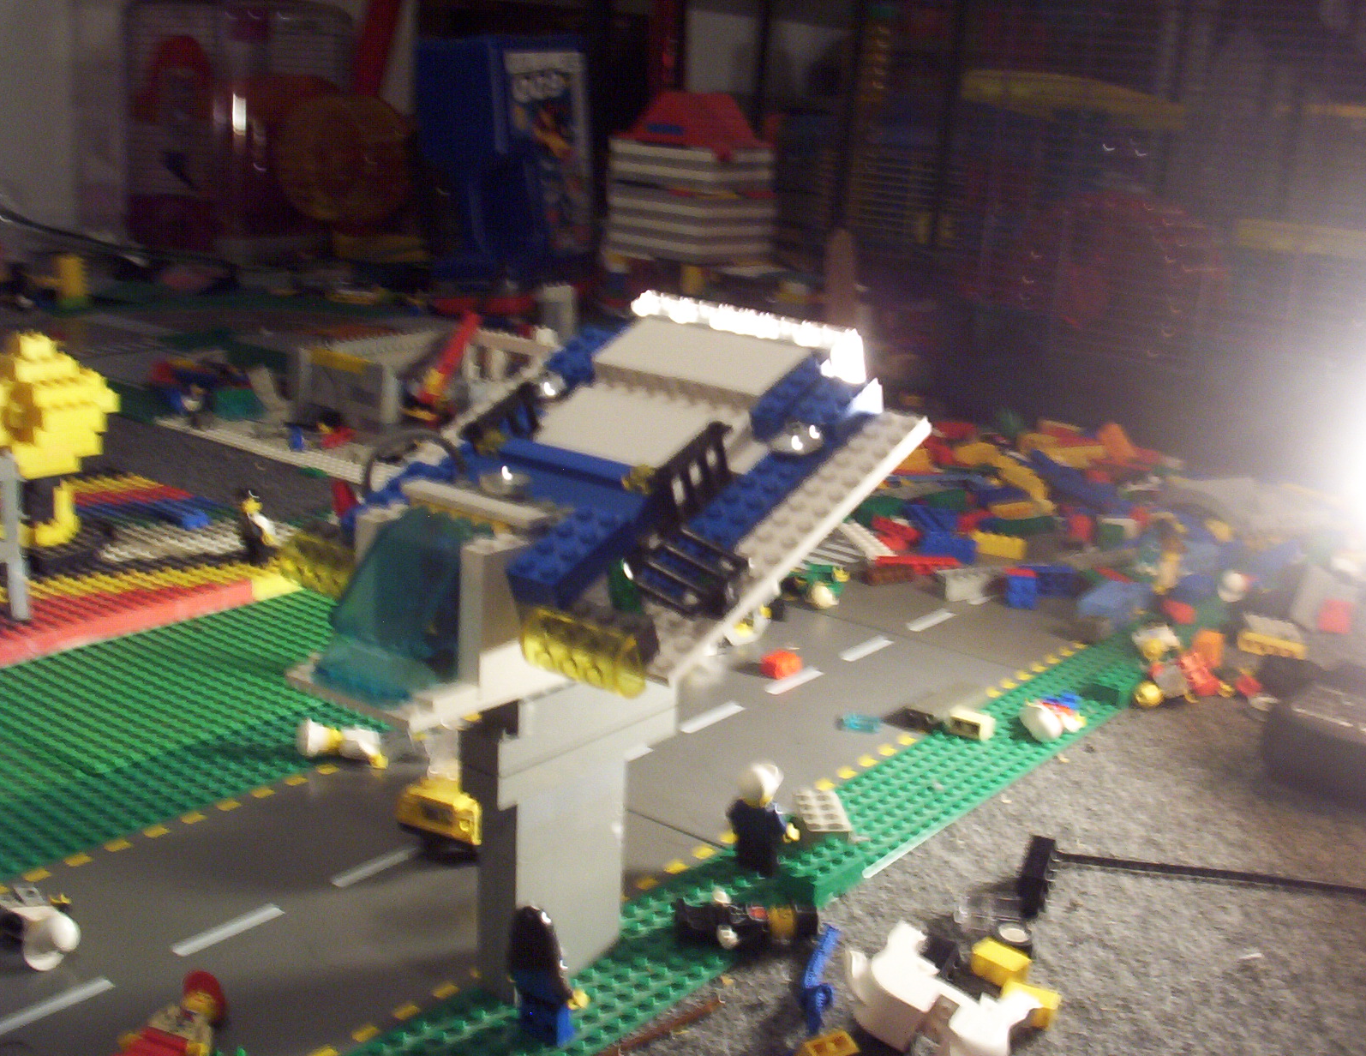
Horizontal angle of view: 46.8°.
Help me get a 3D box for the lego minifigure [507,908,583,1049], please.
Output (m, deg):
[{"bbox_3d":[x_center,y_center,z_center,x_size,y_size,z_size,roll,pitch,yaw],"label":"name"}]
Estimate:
[{"bbox_3d":[-0.039,0.126,0.451,0.024,0.041,0.013,12,18,37],"label":"lego minifigure"}]

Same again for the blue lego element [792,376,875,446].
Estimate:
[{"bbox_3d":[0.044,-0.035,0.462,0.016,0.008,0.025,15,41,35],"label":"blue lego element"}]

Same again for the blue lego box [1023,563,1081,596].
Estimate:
[{"bbox_3d":[0.207,0.031,0.895,0.032,0.015,0.011,1,16,-9],"label":"blue lego box"}]

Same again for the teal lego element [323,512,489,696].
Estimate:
[{"bbox_3d":[-0.077,0.021,0.434,0.034,0.043,0.034,14,18,39],"label":"teal lego element"}]

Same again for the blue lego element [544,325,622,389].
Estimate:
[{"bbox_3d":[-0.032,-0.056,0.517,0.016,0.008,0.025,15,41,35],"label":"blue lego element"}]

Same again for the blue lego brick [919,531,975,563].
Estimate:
[{"bbox_3d":[0.160,0.012,0.959,0.032,0.011,0.016,6,16,17],"label":"blue lego brick"}]

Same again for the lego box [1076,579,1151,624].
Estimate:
[{"bbox_3d":[0.235,0.040,0.855,0.032,0.017,0.024,13,18,31],"label":"lego box"}]

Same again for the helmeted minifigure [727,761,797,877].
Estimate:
[{"bbox_3d":[0.027,0.102,0.557,0.025,0.043,0.015,13,19,37],"label":"helmeted minifigure"}]

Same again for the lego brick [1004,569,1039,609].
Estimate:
[{"bbox_3d":[0.190,0.034,0.888,0.016,0.019,0.016,4,15,7],"label":"lego brick"}]

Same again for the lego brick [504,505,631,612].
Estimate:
[{"bbox_3d":[-0.027,0.007,0.405,0.016,0.011,0.032,15,41,35],"label":"lego brick"}]

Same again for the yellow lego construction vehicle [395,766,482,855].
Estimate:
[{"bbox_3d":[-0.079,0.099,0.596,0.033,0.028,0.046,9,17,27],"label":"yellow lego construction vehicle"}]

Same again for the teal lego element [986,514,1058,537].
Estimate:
[{"bbox_3d":[0.217,-0.002,1.014,0.048,0.011,0.016,-1,15,-10],"label":"teal lego element"}]

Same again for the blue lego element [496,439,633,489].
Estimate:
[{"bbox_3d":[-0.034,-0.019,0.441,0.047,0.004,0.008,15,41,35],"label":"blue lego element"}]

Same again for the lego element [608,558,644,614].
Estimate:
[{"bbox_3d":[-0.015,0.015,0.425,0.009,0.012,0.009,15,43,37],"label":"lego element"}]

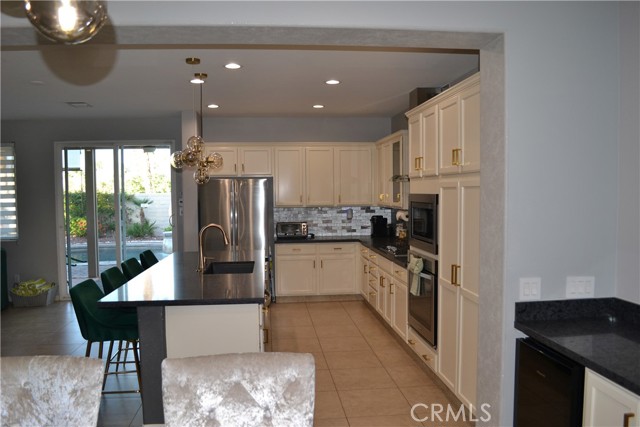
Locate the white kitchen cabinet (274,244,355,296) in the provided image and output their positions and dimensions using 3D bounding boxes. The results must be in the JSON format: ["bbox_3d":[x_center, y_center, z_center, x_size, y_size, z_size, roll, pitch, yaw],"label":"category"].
[{"bbox_3d":[-0.083,0.793,7.157,1.170,0.776,0.588,-1,2,-7],"label":"white kitchen cabinet"}]

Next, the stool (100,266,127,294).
[{"bbox_3d":[-1.498,0.945,4.043,0.500,0.955,0.460,-1,2,-7],"label":"stool"}]

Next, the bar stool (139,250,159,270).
[{"bbox_3d":[-1.644,0.894,5.263,0.500,0.955,0.460,-1,2,-7],"label":"bar stool"}]

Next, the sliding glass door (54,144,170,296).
[{"bbox_3d":[-3.070,0.120,7.292,1.740,2.410,0.120,0,2,-6],"label":"sliding glass door"}]

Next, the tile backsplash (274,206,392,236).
[{"bbox_3d":[0.217,0.125,7.449,1.850,0.462,0.025,-1,2,-7],"label":"tile backsplash"}]

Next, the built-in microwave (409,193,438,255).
[{"bbox_3d":[1.094,0.073,4.218,0.420,0.485,0.750,-1,2,-6],"label":"built-in microwave"}]

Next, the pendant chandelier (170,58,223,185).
[{"bbox_3d":[-1.115,-0.798,4.294,0.460,1.081,0.530,-1,2,-7],"label":"pendant chandelier"}]

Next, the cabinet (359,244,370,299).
[{"bbox_3d":[0.954,0.855,7.050,0.600,0.800,0.550,0,2,-6],"label":"cabinet"}]

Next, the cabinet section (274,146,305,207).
[{"bbox_3d":[-0.476,-0.557,7.380,0.451,0.899,0.322,0,2,-7],"label":"cabinet section"}]

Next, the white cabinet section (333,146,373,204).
[{"bbox_3d":[0.498,-0.561,7.493,0.595,0.899,0.322,0,2,-7],"label":"white cabinet section"}]

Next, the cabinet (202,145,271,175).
[{"bbox_3d":[-1.201,-0.781,7.088,0.990,0.492,0.330,-1,2,-7],"label":"cabinet"}]

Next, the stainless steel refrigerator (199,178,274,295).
[{"bbox_3d":[-1.183,0.436,6.826,0.935,1.815,0.780,0,2,-6],"label":"stainless steel refrigerator"}]

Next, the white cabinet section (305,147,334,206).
[{"bbox_3d":[-0.025,-0.559,7.432,0.457,0.899,0.322,0,2,-7],"label":"white cabinet section"}]

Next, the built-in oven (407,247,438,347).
[{"bbox_3d":[1.183,0.737,4.363,0.570,0.725,0.770,0,2,-6],"label":"built-in oven"}]

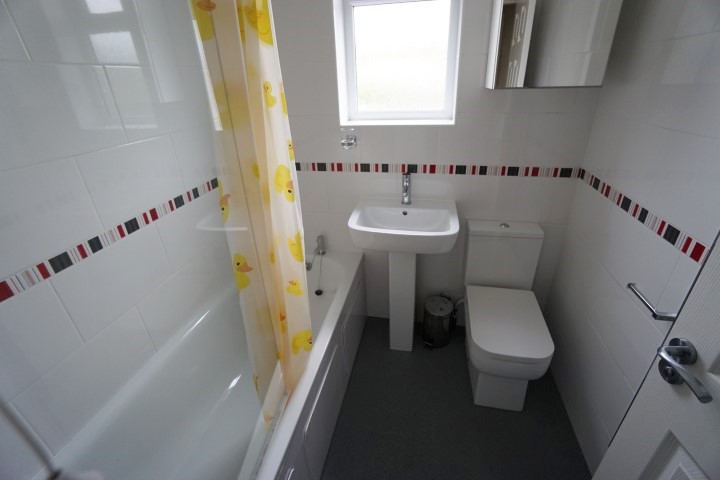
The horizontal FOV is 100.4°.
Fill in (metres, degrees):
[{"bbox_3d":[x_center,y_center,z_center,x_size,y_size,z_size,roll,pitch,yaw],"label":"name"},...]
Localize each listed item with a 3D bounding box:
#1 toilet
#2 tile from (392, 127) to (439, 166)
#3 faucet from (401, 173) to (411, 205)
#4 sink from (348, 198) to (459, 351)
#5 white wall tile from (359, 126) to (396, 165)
[{"bbox_3d":[0.716,0.389,1.530,0.353,0.780,0.603,4,27,12],"label":"toilet"},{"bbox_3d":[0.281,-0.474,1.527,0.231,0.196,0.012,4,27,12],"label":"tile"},{"bbox_3d":[0.237,-0.250,1.545,0.050,0.162,0.135,4,27,12],"label":"faucet"},{"bbox_3d":[0.237,0.266,1.688,0.521,0.887,0.430,4,27,12],"label":"sink"},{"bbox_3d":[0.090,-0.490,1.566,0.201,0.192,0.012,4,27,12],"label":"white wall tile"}]

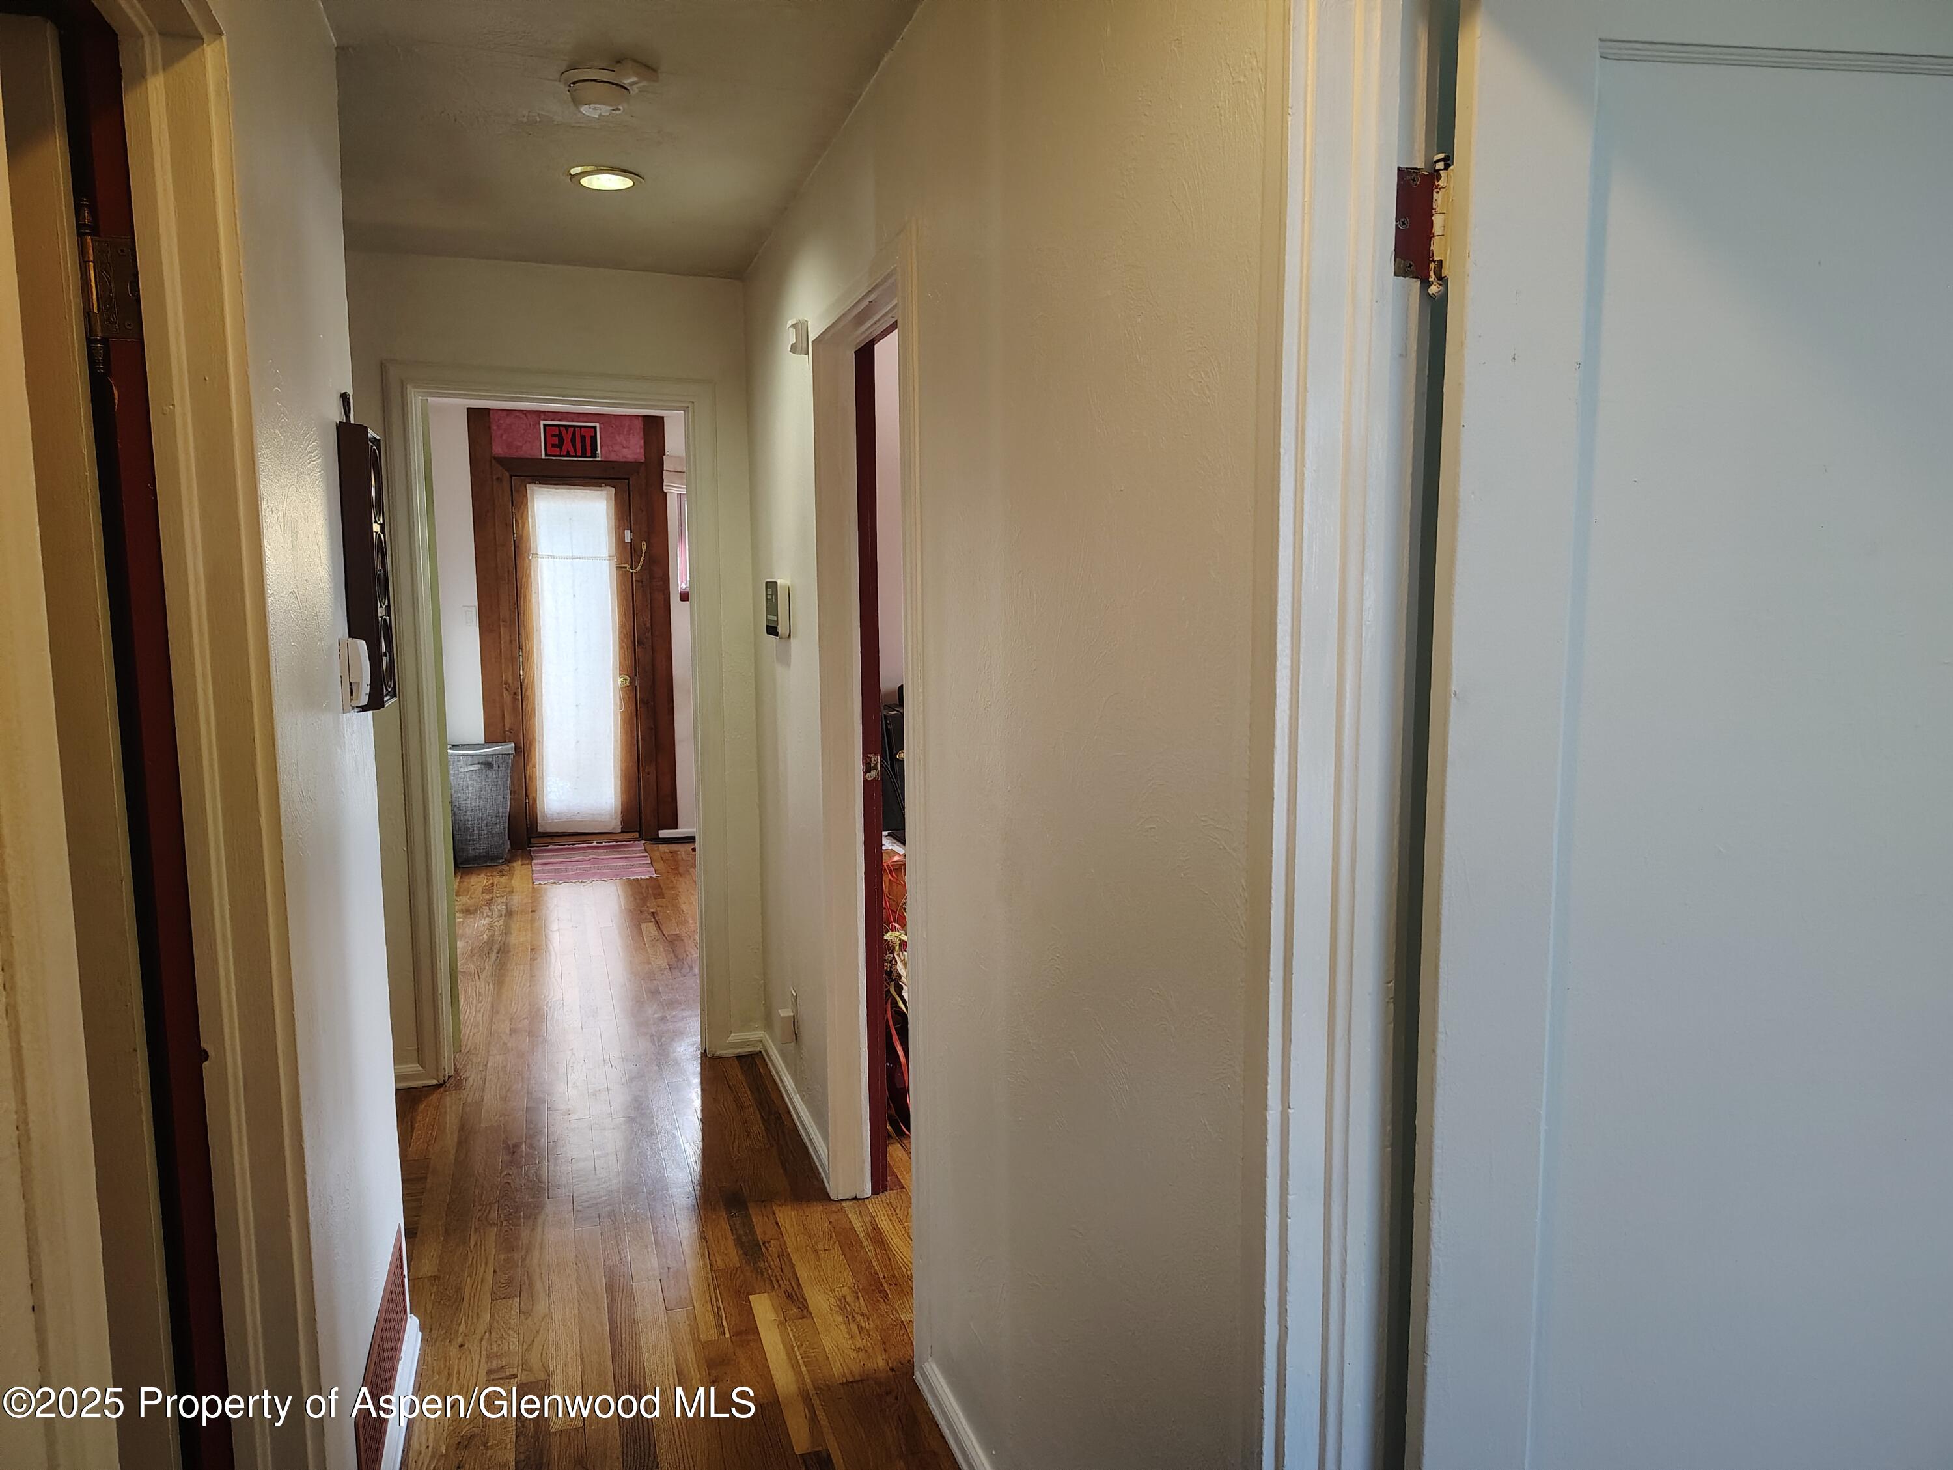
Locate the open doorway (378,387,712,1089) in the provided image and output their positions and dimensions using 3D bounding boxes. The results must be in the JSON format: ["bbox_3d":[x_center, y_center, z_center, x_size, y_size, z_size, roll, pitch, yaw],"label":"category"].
[{"bbox_3d":[-1.263,0.011,4.149,0.850,2.060,0.150,-3,7,-17],"label":"open doorway"}]

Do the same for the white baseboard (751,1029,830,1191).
[{"bbox_3d":[-0.514,1.042,3.851,0.022,0.070,1.100,-3,7,-17],"label":"white baseboard"}]

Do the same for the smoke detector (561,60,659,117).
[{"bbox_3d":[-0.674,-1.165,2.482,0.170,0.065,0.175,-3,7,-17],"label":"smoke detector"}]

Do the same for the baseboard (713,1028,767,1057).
[{"bbox_3d":[-0.771,0.987,4.357,0.165,0.070,0.022,-3,7,-17],"label":"baseboard"}]

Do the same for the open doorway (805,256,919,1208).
[{"bbox_3d":[-0.165,0.161,2.832,0.140,2.050,0.830,-3,7,-17],"label":"open doorway"}]

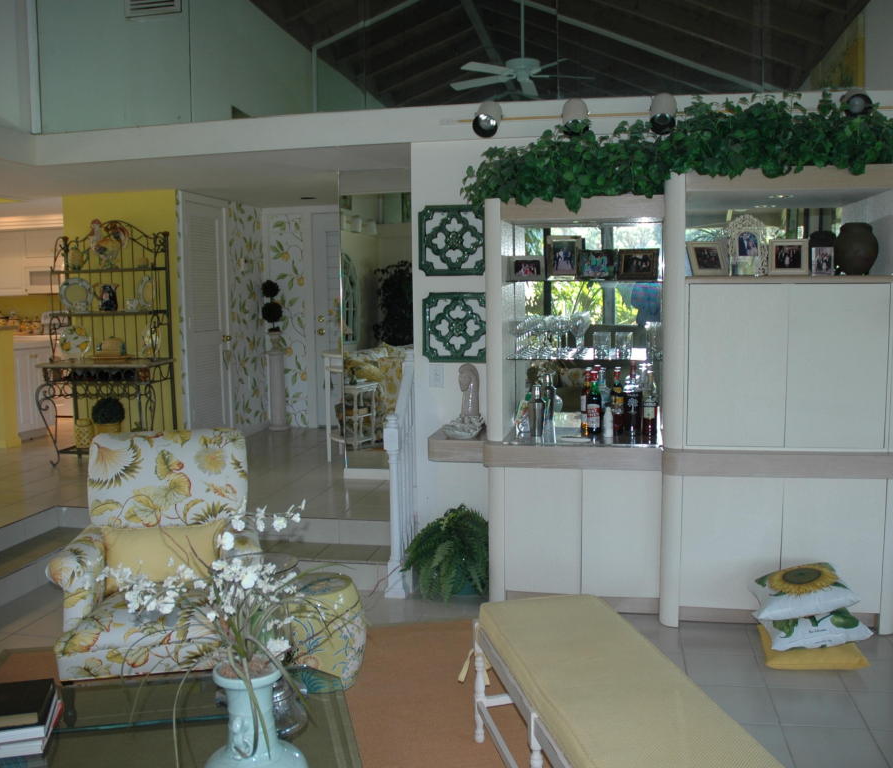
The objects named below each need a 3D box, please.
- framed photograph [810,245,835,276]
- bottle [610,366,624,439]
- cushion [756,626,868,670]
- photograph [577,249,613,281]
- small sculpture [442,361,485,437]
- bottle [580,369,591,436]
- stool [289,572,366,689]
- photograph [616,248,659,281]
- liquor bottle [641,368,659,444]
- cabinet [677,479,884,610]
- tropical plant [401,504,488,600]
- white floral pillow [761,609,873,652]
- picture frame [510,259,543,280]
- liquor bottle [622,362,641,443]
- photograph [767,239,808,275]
[{"bbox_3d":[1.787,-0.579,4.102,0.103,0.140,0.030,1,-3,14],"label":"framed photograph"},{"bbox_3d":[0.868,0.092,4.381,0.073,0.361,0.073,0,7,11],"label":"bottle"},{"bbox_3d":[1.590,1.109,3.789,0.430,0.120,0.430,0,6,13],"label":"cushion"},{"bbox_3d":[0.738,-0.588,4.260,0.187,0.155,0.030,0,-2,9],"label":"photograph"},{"bbox_3d":[0.092,0.084,4.546,0.180,0.379,0.160,-5,8,-35],"label":"small sculpture"},{"bbox_3d":[0.757,0.088,4.628,0.078,0.344,0.078,0,7,9],"label":"bottle"},{"bbox_3d":[-0.497,1.023,3.577,0.330,0.435,0.330,0,6,11],"label":"stool"},{"bbox_3d":[0.982,-0.607,4.428,0.205,0.161,0.030,1,-3,17],"label":"photograph"},{"bbox_3d":[0.991,0.112,4.211,0.074,0.354,0.074,0,7,11],"label":"liquor bottle"},{"bbox_3d":[1.597,0.715,4.248,0.920,0.660,0.520,0,6,11],"label":"cabinet"},{"bbox_3d":[-0.001,0.872,4.702,0.470,0.450,0.430,0,7,9],"label":"tropical plant"},{"bbox_3d":[1.539,1.022,3.672,0.420,0.120,0.410,-9,6,4],"label":"white floral pillow"},{"bbox_3d":[0.420,-0.602,4.537,0.175,0.127,0.030,0,-3,9],"label":"picture frame"},{"bbox_3d":[0.973,0.079,4.501,0.095,0.387,0.093,0,7,9],"label":"liquor bottle"},{"bbox_3d":[1.564,-0.581,3.958,0.195,0.175,0.040,0,-2,15],"label":"photograph"}]

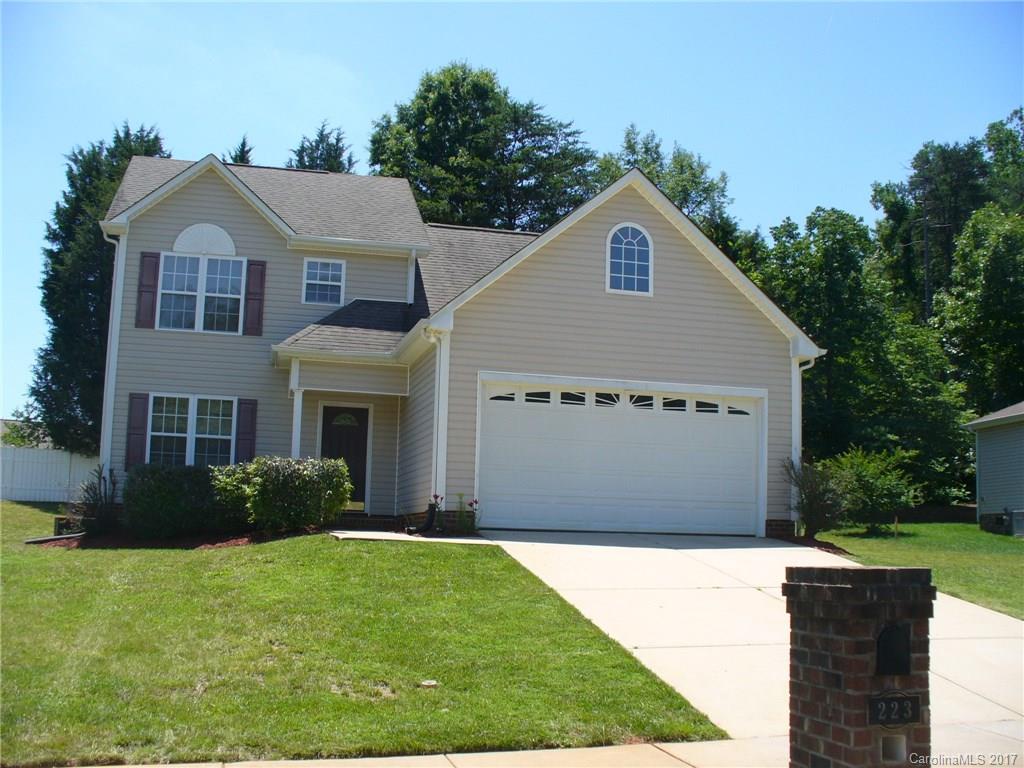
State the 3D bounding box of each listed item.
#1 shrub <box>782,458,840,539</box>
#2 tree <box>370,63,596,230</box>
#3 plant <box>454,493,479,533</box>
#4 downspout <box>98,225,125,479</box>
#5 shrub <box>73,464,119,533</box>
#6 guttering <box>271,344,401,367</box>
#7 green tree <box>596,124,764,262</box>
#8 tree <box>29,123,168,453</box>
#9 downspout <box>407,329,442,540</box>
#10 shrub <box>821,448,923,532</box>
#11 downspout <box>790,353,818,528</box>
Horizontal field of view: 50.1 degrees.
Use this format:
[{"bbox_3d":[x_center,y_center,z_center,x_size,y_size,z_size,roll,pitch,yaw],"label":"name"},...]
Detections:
[{"bbox_3d":[5.104,1.954,18.597,1.065,1.333,0.900,3,-8,-13],"label":"shrub"},{"bbox_3d":[-1.173,-4.114,43.861,9.408,18.092,9.408,3,-8,-13],"label":"tree"},{"bbox_3d":[-0.705,1.992,16.954,0.379,0.615,0.360,3,-8,-13],"label":"plant"},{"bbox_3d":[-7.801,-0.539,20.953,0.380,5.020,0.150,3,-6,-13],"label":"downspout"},{"bbox_3d":[-7.594,2.084,20.067,0.860,1.230,0.800,3,-6,-13],"label":"shrub"},{"bbox_3d":[-3.242,-0.564,20.284,2.320,0.150,0.150,3,-6,-13],"label":"guttering"},{"bbox_3d":[6.290,-2.831,43.403,6.600,14.800,6.400,3,-6,-13],"label":"green tree"},{"bbox_3d":[-15.061,-2.781,41.162,5.300,14.500,5.200,3,-6,-13],"label":"tree"},{"bbox_3d":[-1.380,0.723,17.366,0.420,3.270,0.170,3,-6,-13],"label":"downspout"},{"bbox_3d":[6.931,2.035,21.203,1.950,1.630,1.900,3,-6,-13],"label":"shrub"},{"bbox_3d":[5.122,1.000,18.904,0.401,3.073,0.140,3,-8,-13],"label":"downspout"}]

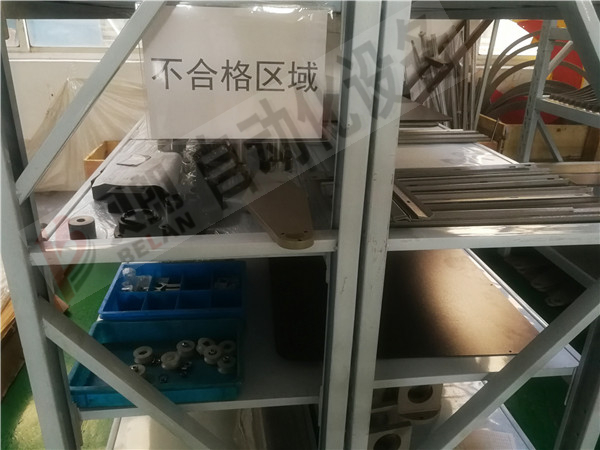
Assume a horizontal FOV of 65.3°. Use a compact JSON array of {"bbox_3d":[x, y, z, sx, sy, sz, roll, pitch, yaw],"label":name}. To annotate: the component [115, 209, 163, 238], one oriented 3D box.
[{"bbox_3d":[-0.313,-0.001,0.935,0.086,0.045,0.086,-2,23,-8],"label":"component"}]

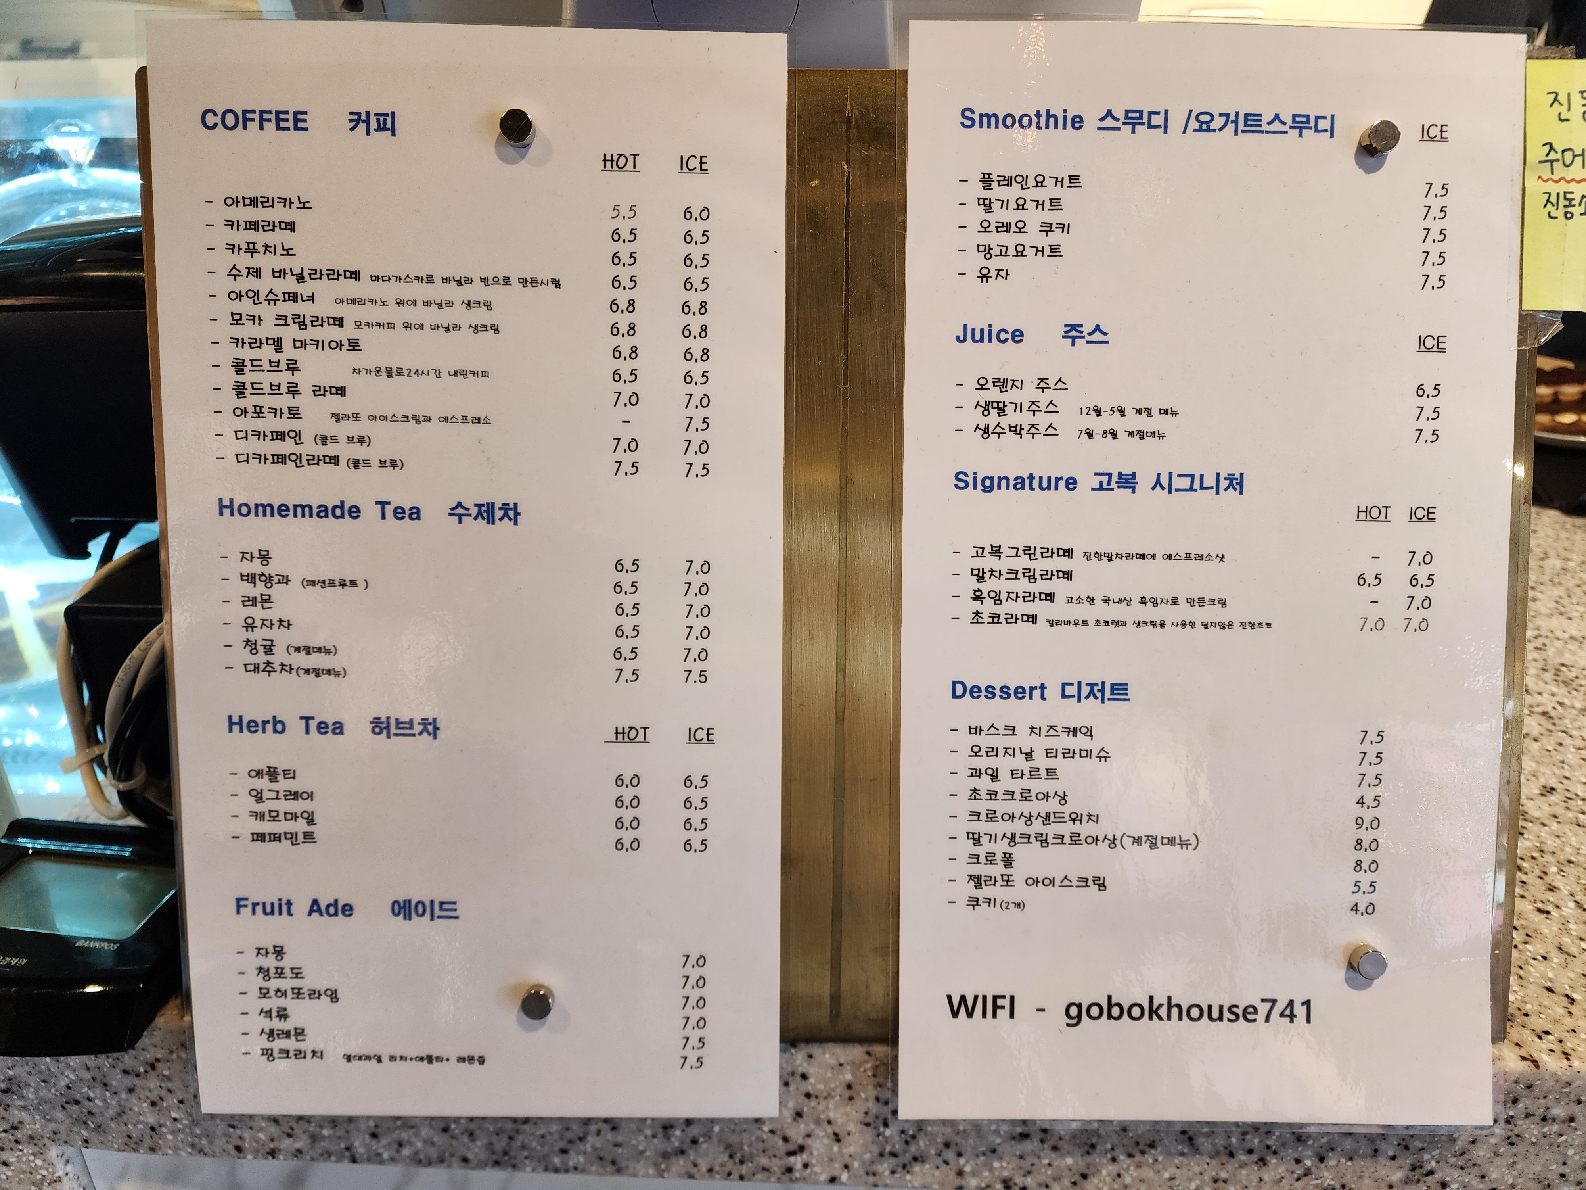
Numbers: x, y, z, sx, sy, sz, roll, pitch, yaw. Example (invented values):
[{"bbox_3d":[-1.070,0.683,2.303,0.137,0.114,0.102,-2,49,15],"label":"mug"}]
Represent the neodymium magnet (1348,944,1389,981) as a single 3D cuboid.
[{"bbox_3d":[0.189,0.120,0.345,0.010,0.010,0.005,1,2,-1],"label":"neodymium magnet"}]

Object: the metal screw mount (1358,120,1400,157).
[{"bbox_3d":[0.188,-0.146,0.337,0.010,0.010,0.005,1,2,-1],"label":"metal screw mount"}]

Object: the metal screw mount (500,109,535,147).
[{"bbox_3d":[-0.085,-0.144,0.326,0.010,0.010,0.005,1,6,-1],"label":"metal screw mount"}]

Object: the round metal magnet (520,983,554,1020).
[{"bbox_3d":[-0.086,0.138,0.357,0.010,0.010,0.005,1,6,-1],"label":"round metal magnet"}]

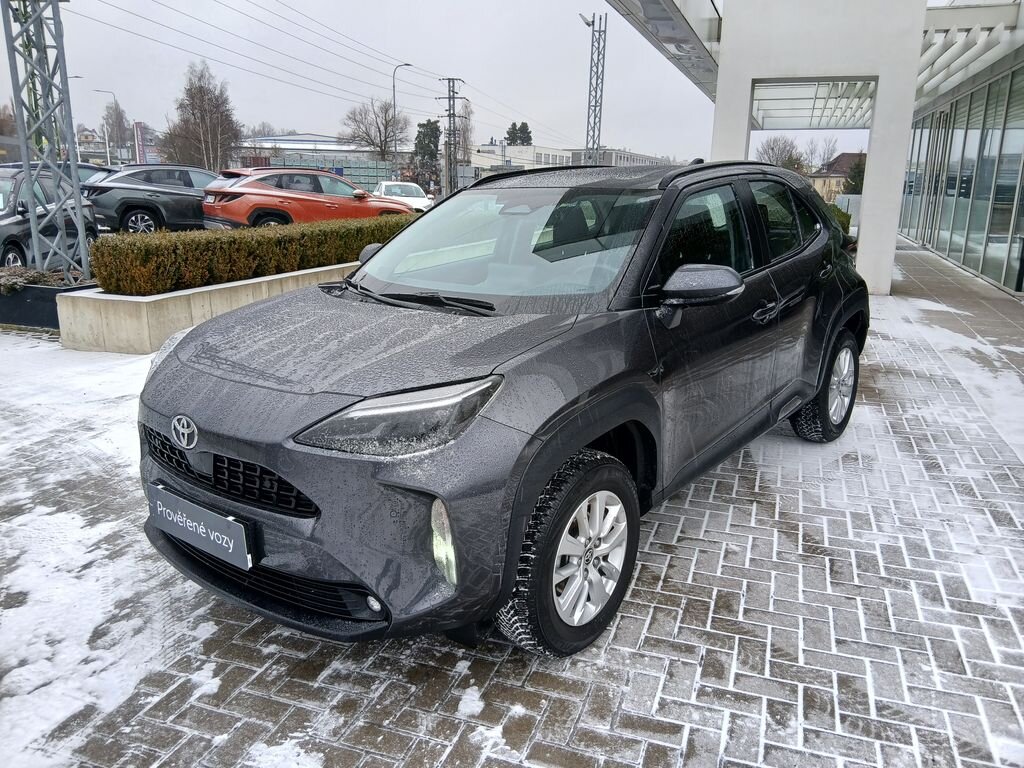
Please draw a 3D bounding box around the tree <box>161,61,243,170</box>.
[{"bbox_3d":[-29.685,-24.213,74.081,7.555,12.883,7.555,-7,17,-20],"label":"tree"}]

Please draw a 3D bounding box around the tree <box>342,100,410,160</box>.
[{"bbox_3d":[-16.962,-29.139,95.607,8.141,11.938,8.141,-3,16,-9],"label":"tree"}]

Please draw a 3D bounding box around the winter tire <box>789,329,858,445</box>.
[{"bbox_3d":[1.823,-0.006,4.499,0.220,0.670,0.670,12,21,38],"label":"winter tire"}]

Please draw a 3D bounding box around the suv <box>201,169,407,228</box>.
[{"bbox_3d":[-4.244,-3.798,16.527,4.500,1.650,1.880,-13,20,-37],"label":"suv"}]

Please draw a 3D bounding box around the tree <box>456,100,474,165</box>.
[{"bbox_3d":[-6.011,-30.670,100.413,2.265,11.935,2.265,-2,16,-3],"label":"tree"}]

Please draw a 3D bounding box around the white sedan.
[{"bbox_3d":[-3.808,-6.221,26.601,1.820,1.440,4.400,-5,17,-14],"label":"white sedan"}]

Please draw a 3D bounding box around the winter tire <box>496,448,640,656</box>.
[{"bbox_3d":[0.186,0.557,2.613,0.220,0.670,0.670,12,21,38],"label":"winter tire"}]

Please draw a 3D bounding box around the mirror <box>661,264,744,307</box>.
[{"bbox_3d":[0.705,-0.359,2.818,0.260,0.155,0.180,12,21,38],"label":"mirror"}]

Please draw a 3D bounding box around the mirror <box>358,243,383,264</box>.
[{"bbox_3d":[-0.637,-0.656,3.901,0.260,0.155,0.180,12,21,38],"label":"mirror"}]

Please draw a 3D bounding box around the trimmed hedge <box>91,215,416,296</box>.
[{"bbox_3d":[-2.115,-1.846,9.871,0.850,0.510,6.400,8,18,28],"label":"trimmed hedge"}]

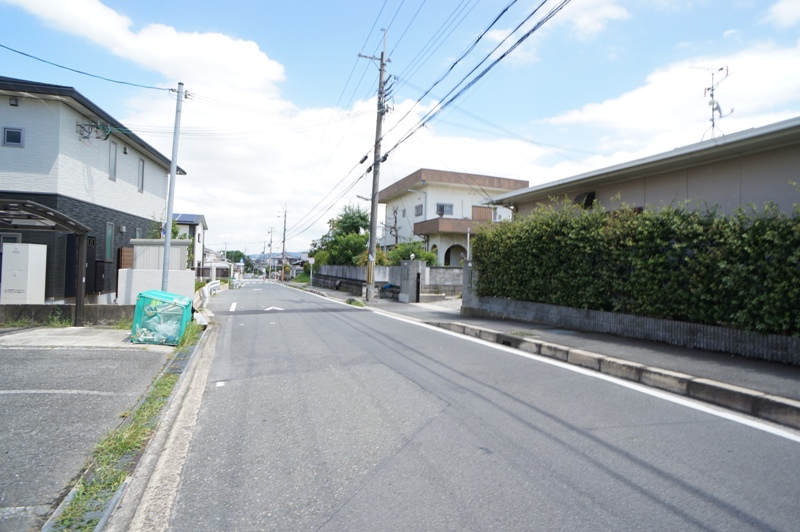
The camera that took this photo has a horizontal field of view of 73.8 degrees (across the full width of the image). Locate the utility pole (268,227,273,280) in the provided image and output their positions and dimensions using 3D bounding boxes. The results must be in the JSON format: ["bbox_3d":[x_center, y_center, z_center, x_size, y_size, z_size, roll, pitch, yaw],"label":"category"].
[{"bbox_3d":[-24.730,-2.393,102.000,0.400,10.400,0.400,2,0,-15],"label":"utility pole"}]

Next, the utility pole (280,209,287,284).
[{"bbox_3d":[-16.284,-2.885,75.000,0.400,10.500,0.400,2,0,-15],"label":"utility pole"}]

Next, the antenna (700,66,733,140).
[{"bbox_3d":[8.434,-4.330,14.200,0.800,1.900,0.600,2,0,30],"label":"antenna"}]

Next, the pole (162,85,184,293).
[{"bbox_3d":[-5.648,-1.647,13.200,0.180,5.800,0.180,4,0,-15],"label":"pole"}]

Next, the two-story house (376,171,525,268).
[{"bbox_3d":[3.178,-1.856,34.019,6.800,6.700,12.200,2,0,-15],"label":"two-story house"}]

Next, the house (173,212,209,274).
[{"bbox_3d":[-24.899,-1.885,55.927,8.000,7.300,10.200,2,0,-16],"label":"house"}]

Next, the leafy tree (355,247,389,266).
[{"bbox_3d":[-1.631,0.029,30.500,1.900,2.200,2.000,2,0,-17],"label":"leafy tree"}]

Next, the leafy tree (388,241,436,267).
[{"bbox_3d":[0.633,-0.076,27.000,2.100,2.400,2.500,2,0,-17],"label":"leafy tree"}]

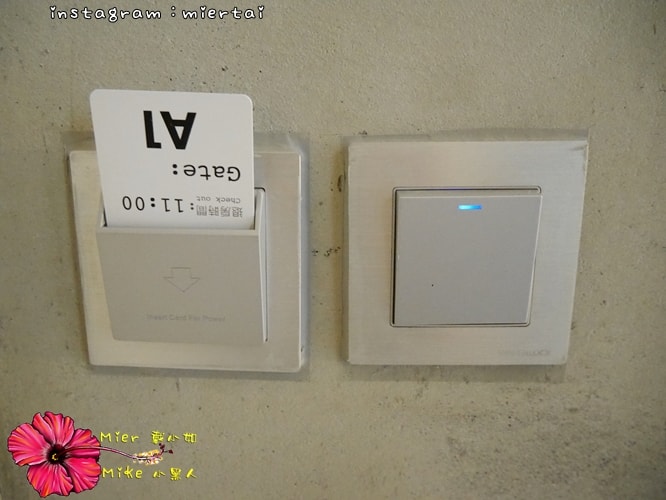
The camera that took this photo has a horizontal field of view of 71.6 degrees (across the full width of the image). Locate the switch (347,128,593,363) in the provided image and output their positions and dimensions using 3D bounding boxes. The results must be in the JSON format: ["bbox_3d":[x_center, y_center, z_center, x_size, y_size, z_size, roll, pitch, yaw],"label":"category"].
[{"bbox_3d":[0.049,0.003,0.178,0.086,0.086,0.012,0,11,2],"label":"switch"}]

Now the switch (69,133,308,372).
[{"bbox_3d":[-0.056,0.006,0.177,0.086,0.086,0.021,1,11,2],"label":"switch"}]

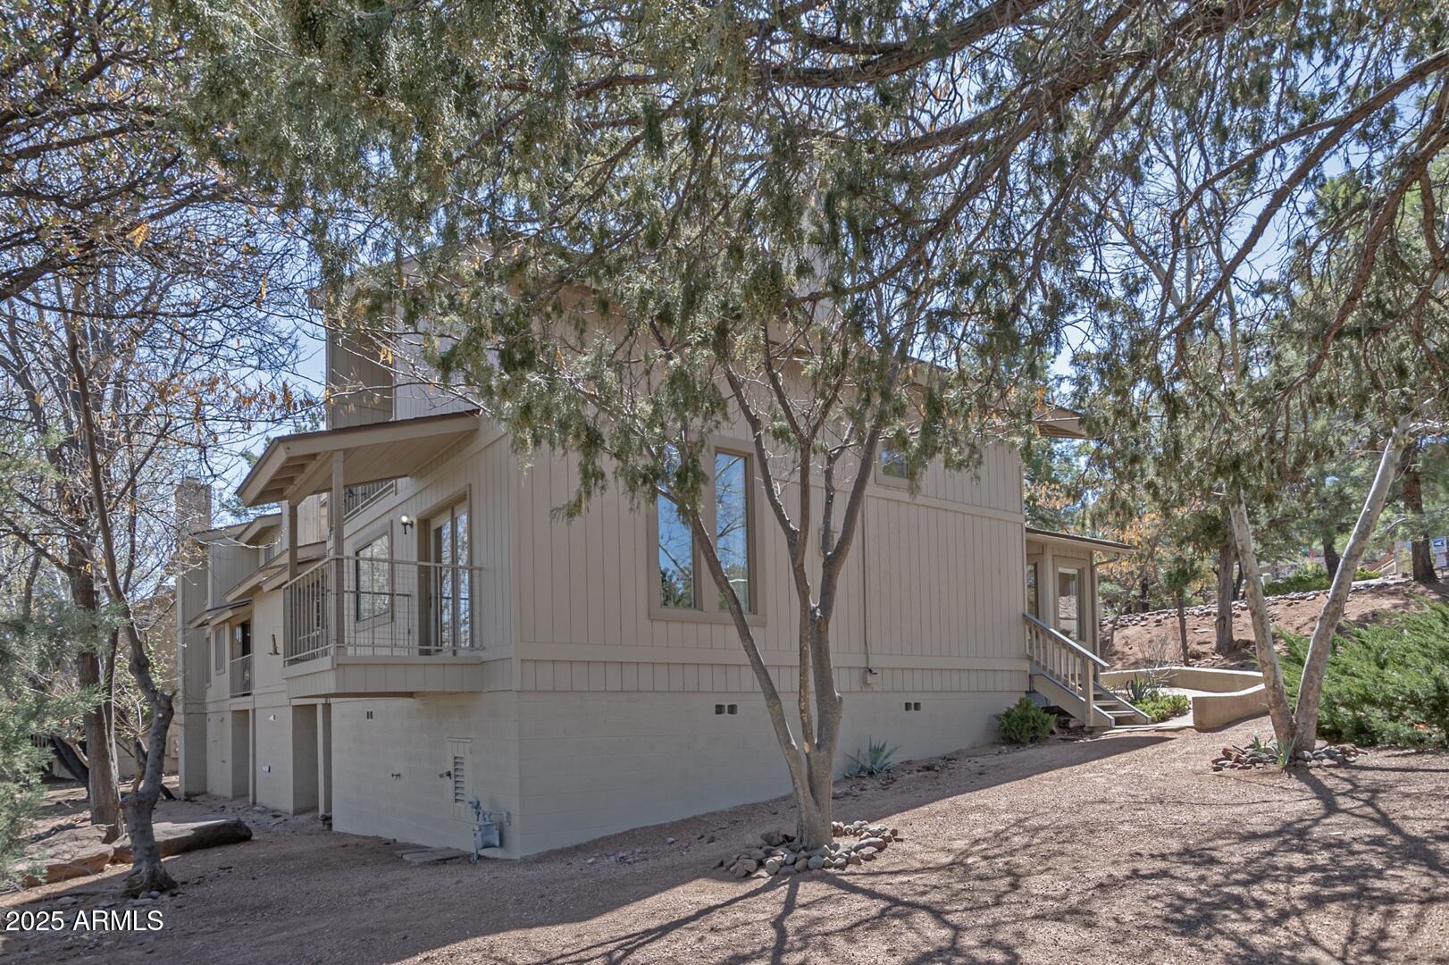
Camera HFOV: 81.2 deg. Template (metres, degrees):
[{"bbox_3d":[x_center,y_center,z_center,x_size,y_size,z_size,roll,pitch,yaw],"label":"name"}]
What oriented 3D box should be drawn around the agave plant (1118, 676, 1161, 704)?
[{"bbox_3d":[7.425,3.715,15.100,0.750,0.550,0.750,-1,-3,0],"label":"agave plant"}]

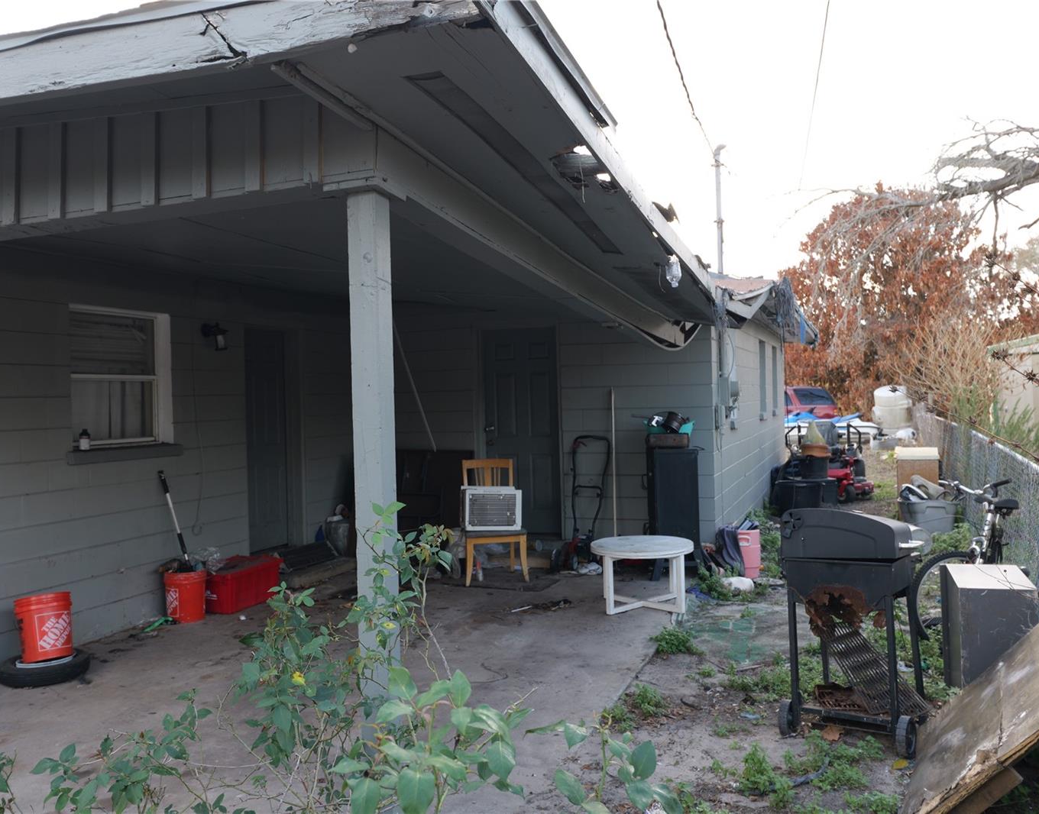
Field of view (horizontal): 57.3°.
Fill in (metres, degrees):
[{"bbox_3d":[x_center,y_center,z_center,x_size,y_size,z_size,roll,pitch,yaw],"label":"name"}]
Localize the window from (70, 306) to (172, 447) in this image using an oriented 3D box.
[{"bbox_3d":[-2.842,-0.206,6.733,0.130,0.970,0.970,-1,1,20],"label":"window"}]

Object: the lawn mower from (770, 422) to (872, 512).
[{"bbox_3d":[4.490,0.763,13.868,1.280,1.110,1.850,-1,1,20],"label":"lawn mower"}]

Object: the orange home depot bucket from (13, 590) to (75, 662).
[{"bbox_3d":[-2.805,1.300,5.630,0.302,0.370,0.302,-4,0,0],"label":"orange home depot bucket"}]

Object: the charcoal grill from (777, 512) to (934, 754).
[{"bbox_3d":[1.524,0.967,4.336,0.600,1.050,0.560,-3,0,36],"label":"charcoal grill"}]

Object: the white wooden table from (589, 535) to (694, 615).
[{"bbox_3d":[0.911,1.237,7.020,0.760,0.464,0.760,-1,1,0],"label":"white wooden table"}]

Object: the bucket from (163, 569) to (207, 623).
[{"bbox_3d":[-2.455,1.371,7.000,0.302,0.370,0.302,-1,1,0],"label":"bucket"}]

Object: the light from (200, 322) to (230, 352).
[{"bbox_3d":[-2.397,-0.554,7.495,0.220,0.230,0.130,-1,1,20],"label":"light"}]

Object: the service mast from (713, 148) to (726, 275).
[{"bbox_3d":[1.839,-1.795,8.702,0.120,1.190,0.100,-1,1,20],"label":"service mast"}]

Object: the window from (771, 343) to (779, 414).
[{"bbox_3d":[3.771,-0.432,14.197,0.130,0.960,0.920,-1,1,20],"label":"window"}]

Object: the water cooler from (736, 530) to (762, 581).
[{"bbox_3d":[1.895,1.230,8.050,0.300,0.420,0.300,-1,1,13],"label":"water cooler"}]

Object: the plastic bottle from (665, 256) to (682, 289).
[{"bbox_3d":[0.975,-0.854,6.000,0.100,0.208,0.100,-5,0,0],"label":"plastic bottle"}]

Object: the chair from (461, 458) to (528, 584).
[{"bbox_3d":[-0.255,0.974,8.230,0.530,1.020,0.540,-2,1,-16],"label":"chair"}]

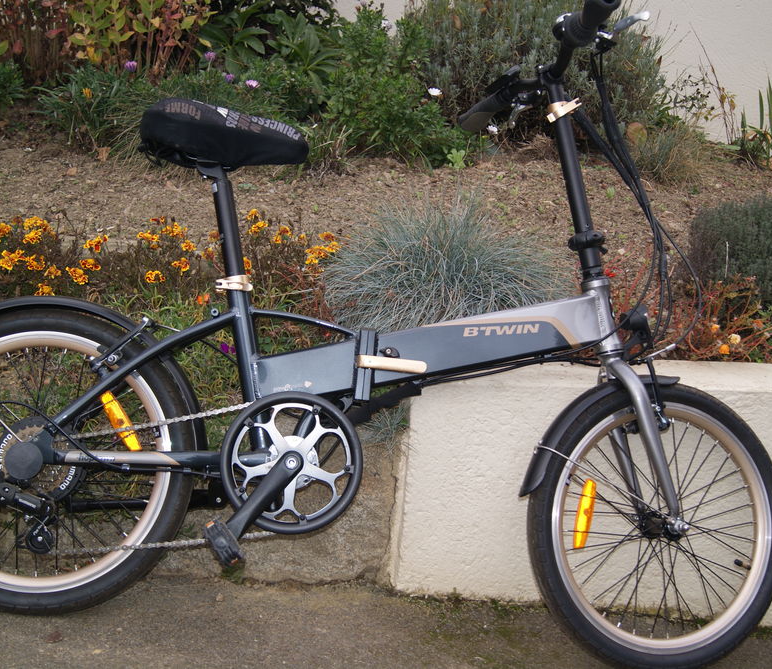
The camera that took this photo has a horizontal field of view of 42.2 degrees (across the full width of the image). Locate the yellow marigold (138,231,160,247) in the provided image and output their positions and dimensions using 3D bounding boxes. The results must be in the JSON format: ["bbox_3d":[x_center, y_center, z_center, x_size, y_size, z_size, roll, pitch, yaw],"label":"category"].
[{"bbox_3d":[-0.534,-0.216,2.250,0.053,0.036,0.050,3,10,0],"label":"yellow marigold"}]

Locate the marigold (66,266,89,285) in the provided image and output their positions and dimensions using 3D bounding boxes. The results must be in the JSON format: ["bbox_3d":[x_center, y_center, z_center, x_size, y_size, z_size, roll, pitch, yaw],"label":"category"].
[{"bbox_3d":[-0.663,-0.127,2.150,0.048,0.039,0.046,3,10,0],"label":"marigold"}]

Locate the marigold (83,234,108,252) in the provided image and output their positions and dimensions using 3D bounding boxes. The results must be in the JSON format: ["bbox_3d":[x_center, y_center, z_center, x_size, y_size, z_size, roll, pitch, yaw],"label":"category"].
[{"bbox_3d":[-0.642,-0.202,2.220,0.054,0.040,0.050,3,10,0],"label":"marigold"}]

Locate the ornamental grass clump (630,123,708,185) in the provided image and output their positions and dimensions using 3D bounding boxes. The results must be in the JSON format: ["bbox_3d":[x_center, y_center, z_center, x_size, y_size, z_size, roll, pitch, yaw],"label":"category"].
[{"bbox_3d":[0.841,-0.537,2.970,0.230,0.175,0.220,2,15,0],"label":"ornamental grass clump"}]

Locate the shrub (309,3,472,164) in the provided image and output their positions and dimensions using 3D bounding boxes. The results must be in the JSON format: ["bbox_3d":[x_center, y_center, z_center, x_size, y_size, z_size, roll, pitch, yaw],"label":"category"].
[{"bbox_3d":[0.018,-0.823,3.350,0.530,0.540,0.500,3,10,0],"label":"shrub"}]

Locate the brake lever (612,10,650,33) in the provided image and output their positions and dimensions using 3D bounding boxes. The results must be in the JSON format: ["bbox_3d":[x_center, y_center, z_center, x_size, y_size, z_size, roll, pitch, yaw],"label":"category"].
[{"bbox_3d":[0.388,-0.496,1.590,0.028,0.022,0.080,-5,-9,-36],"label":"brake lever"}]

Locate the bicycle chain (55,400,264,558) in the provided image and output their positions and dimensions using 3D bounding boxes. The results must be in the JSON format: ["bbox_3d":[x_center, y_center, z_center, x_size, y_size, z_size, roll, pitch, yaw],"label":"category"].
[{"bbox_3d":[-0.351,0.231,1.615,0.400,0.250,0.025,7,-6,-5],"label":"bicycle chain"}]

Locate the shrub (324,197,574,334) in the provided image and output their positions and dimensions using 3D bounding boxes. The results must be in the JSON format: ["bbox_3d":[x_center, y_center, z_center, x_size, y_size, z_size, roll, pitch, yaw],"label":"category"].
[{"bbox_3d":[0.141,-0.161,2.300,0.570,0.310,0.520,3,10,0],"label":"shrub"}]

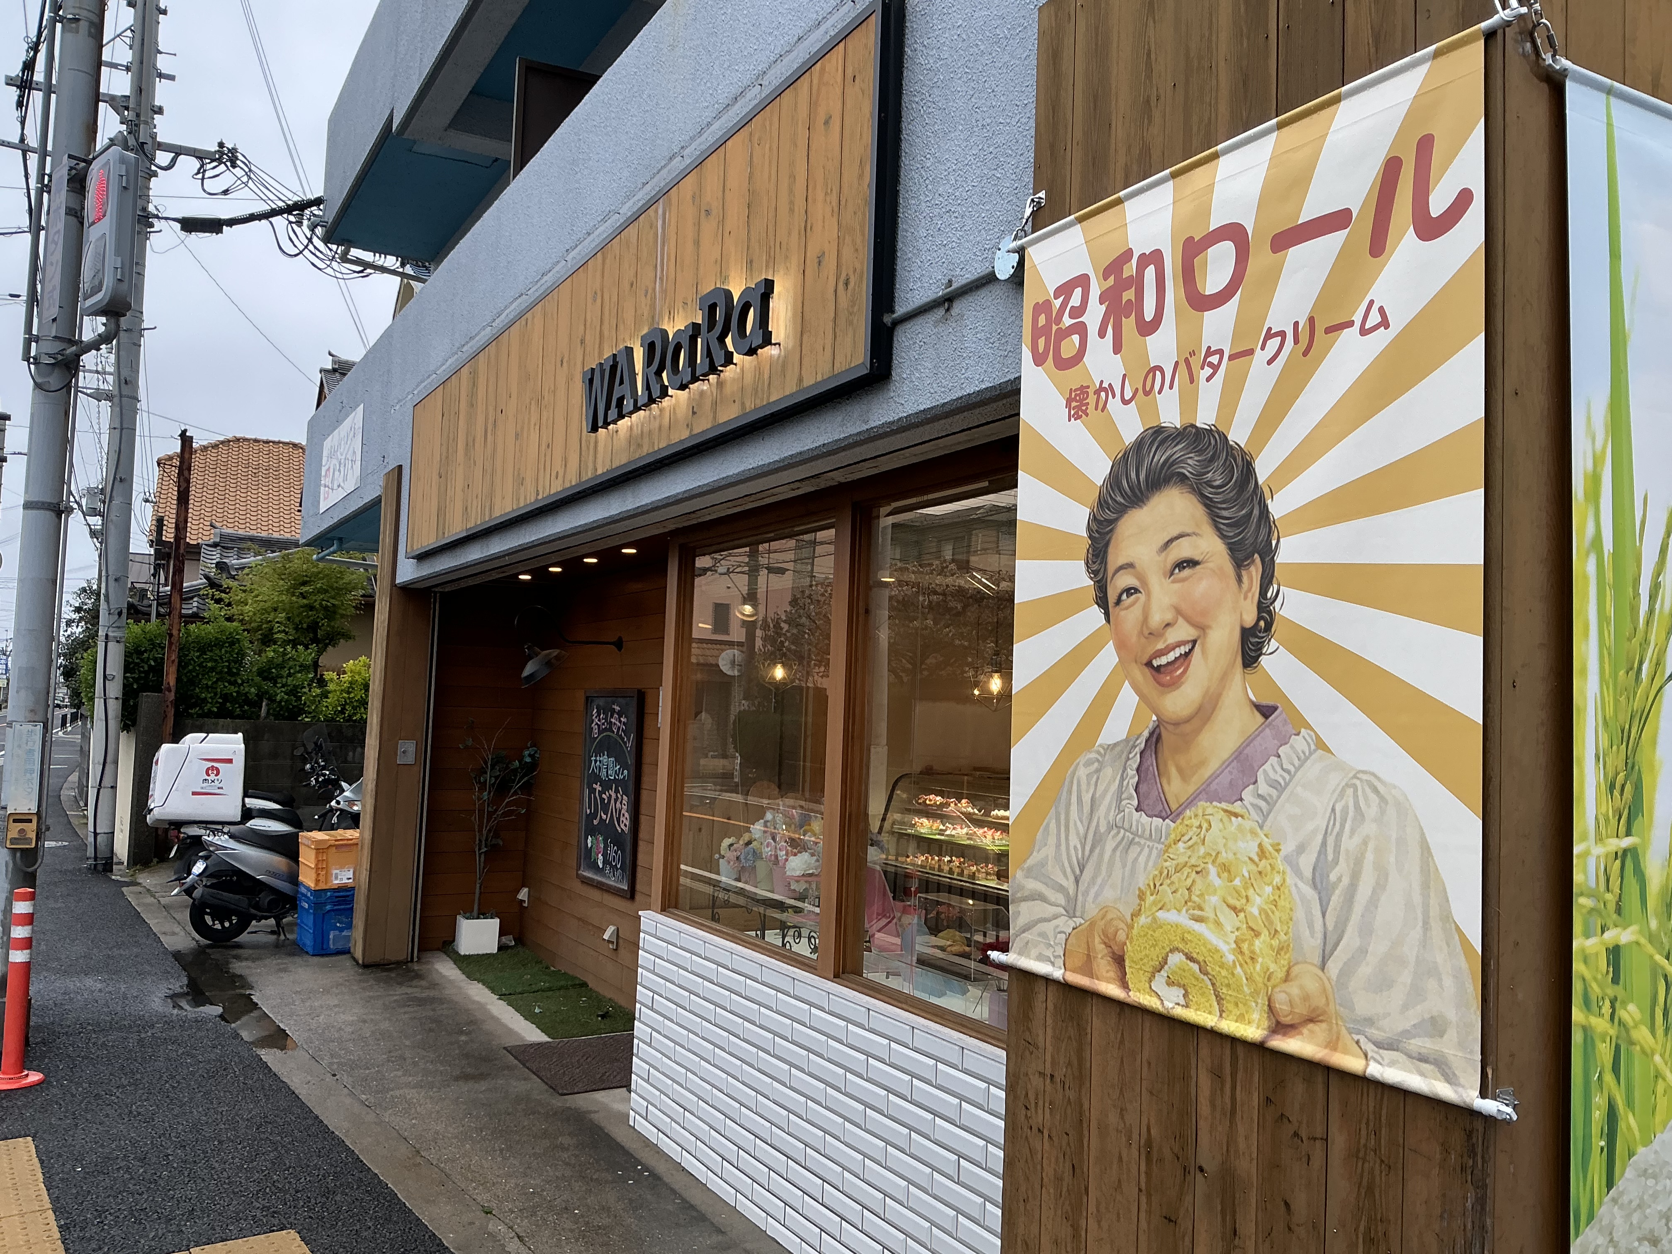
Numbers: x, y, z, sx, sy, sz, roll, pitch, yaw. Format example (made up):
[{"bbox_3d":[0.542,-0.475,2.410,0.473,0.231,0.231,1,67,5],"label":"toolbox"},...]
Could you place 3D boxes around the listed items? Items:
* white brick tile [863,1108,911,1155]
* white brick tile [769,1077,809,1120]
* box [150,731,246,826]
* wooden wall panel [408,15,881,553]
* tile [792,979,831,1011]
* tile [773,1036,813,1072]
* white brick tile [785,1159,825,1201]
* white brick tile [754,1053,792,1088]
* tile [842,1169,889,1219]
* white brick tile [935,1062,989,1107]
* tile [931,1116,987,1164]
[{"bbox_3d":[0.145,1.403,3.775,0.014,0.062,0.228,4,-4,-29],"label":"white brick tile"},{"bbox_3d":[-0.145,1.463,4.185,0.014,0.061,0.226,4,-4,-29],"label":"white brick tile"},{"bbox_3d":[-4.800,1.137,10.150,0.585,0.640,0.500,4,-4,-29],"label":"box"},{"bbox_3d":[-1.214,-1.006,5.837,0.060,0.912,5.441,4,-4,-29],"label":"wooden wall panel"},{"bbox_3d":[-0.070,1.131,4.128,0.020,0.055,0.228,4,-4,-29],"label":"tile"},{"bbox_3d":[-0.139,1.325,4.195,0.014,0.061,0.226,4,-4,-29],"label":"tile"},{"bbox_3d":[-0.097,1.665,4.071,0.014,0.061,0.226,4,-4,-29],"label":"white brick tile"},{"bbox_3d":[-0.199,1.430,4.389,0.014,0.062,0.228,4,-4,-29],"label":"white brick tile"},{"bbox_3d":[0.080,1.617,3.839,0.015,0.063,0.228,4,-4,-29],"label":"tile"},{"bbox_3d":[0.315,1.151,3.398,0.014,0.061,0.226,4,-4,-29],"label":"white brick tile"},{"bbox_3d":[0.320,1.319,3.448,0.015,0.063,0.228,4,-4,-29],"label":"tile"}]

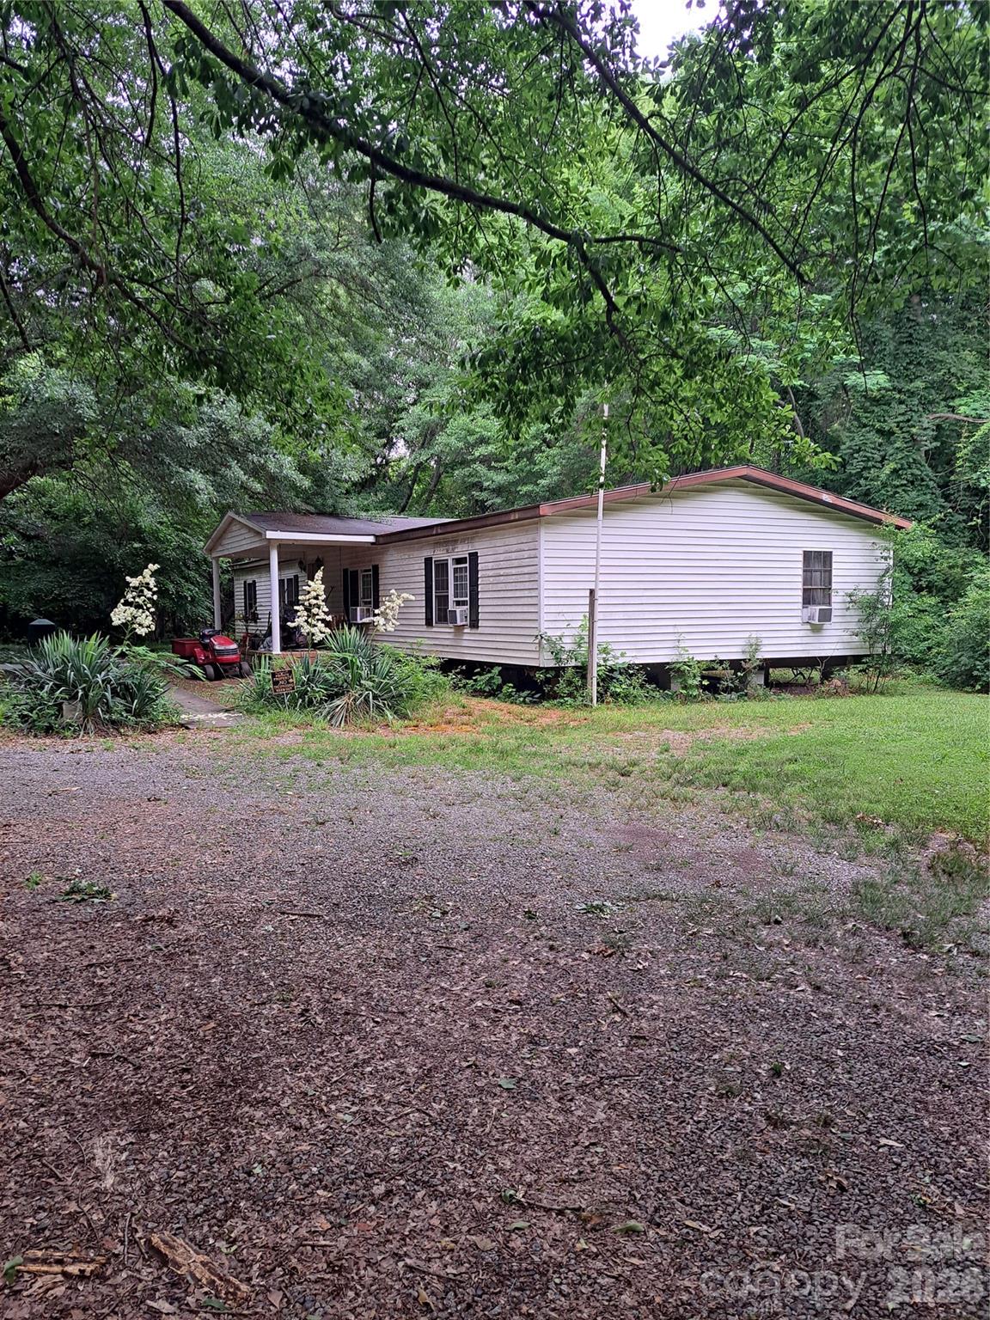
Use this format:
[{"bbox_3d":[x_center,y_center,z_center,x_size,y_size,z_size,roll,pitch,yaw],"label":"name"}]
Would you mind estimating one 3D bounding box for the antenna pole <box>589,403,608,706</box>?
[{"bbox_3d":[1.629,-1.636,14.168,0.100,4.720,0.090,2,3,0],"label":"antenna pole"}]

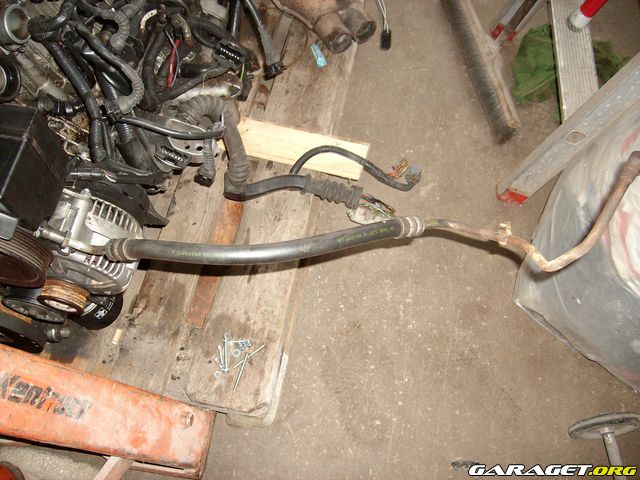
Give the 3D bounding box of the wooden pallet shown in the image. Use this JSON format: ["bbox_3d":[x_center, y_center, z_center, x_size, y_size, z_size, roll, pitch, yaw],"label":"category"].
[{"bbox_3d":[-0.376,-0.248,1.501,0.800,0.144,1.200,9,63,7],"label":"wooden pallet"}]

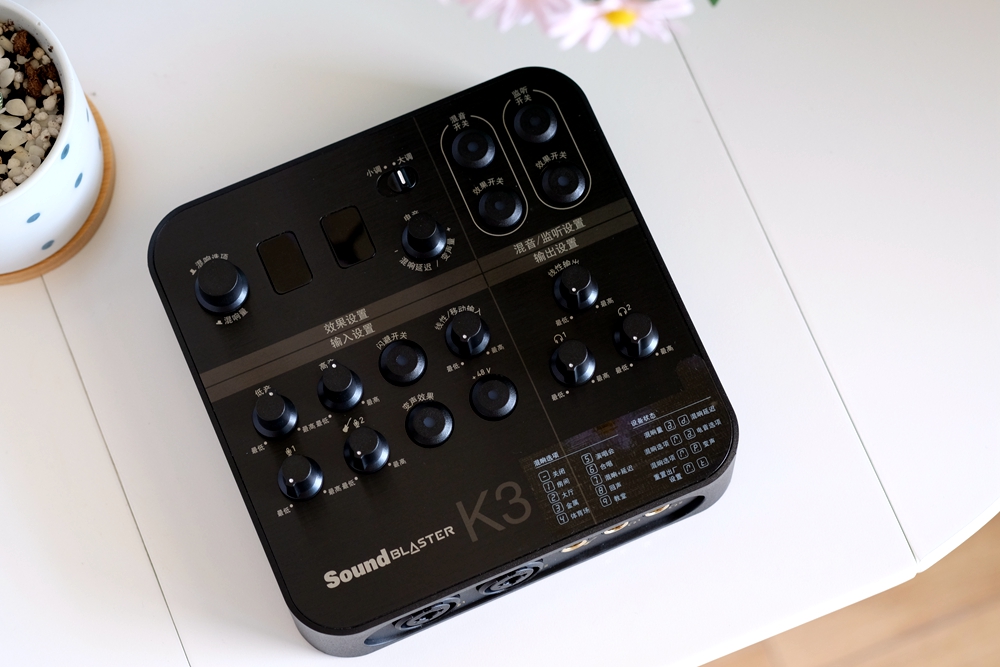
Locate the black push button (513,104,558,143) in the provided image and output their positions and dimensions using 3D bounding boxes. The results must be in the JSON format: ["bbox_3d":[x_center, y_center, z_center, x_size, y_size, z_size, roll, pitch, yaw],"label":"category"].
[{"bbox_3d":[0.012,-0.072,0.854,0.015,0.004,0.015,0,74,2],"label":"black push button"}]

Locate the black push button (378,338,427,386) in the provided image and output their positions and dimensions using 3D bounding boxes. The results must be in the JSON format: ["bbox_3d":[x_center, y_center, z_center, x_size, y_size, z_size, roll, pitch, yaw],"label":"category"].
[{"bbox_3d":[-0.031,0.009,0.808,0.015,0.004,0.015,0,75,0],"label":"black push button"}]

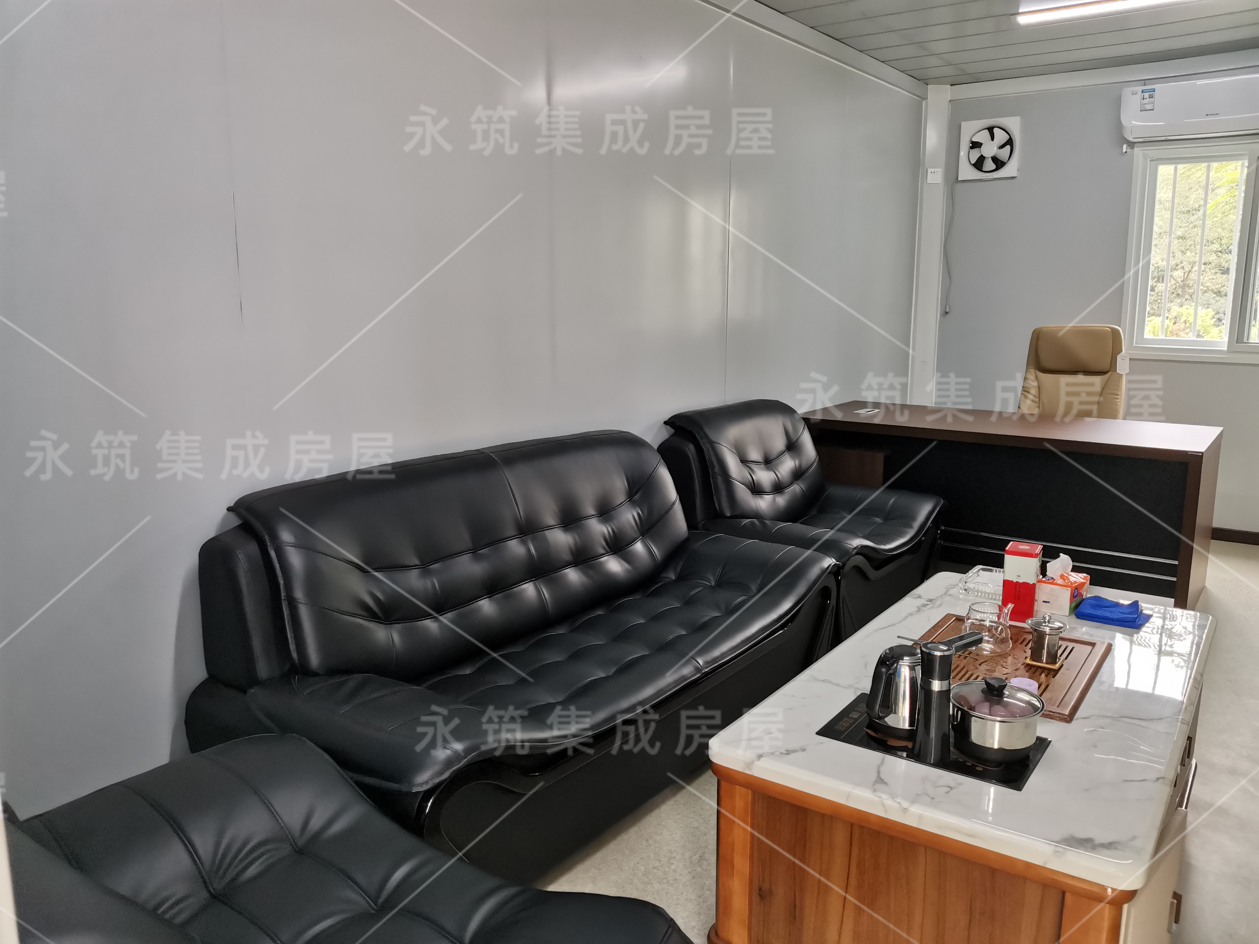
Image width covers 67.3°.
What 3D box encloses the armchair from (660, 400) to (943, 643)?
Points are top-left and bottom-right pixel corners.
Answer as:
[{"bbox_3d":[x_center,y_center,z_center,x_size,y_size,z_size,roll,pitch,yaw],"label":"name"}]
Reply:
[{"bbox_3d":[0.782,0.175,4.092,0.800,0.890,1.130,8,14,35],"label":"armchair"}]

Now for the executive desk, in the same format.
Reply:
[{"bbox_3d":[1.776,0.131,4.634,1.795,0.760,0.810,8,14,35],"label":"executive desk"}]

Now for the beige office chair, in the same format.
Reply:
[{"bbox_3d":[2.384,-0.183,5.103,0.660,1.190,0.680,4,12,23],"label":"beige office chair"}]

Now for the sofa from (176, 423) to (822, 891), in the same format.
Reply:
[{"bbox_3d":[-0.154,0.425,2.825,0.800,0.900,1.990,8,14,35],"label":"sofa"}]

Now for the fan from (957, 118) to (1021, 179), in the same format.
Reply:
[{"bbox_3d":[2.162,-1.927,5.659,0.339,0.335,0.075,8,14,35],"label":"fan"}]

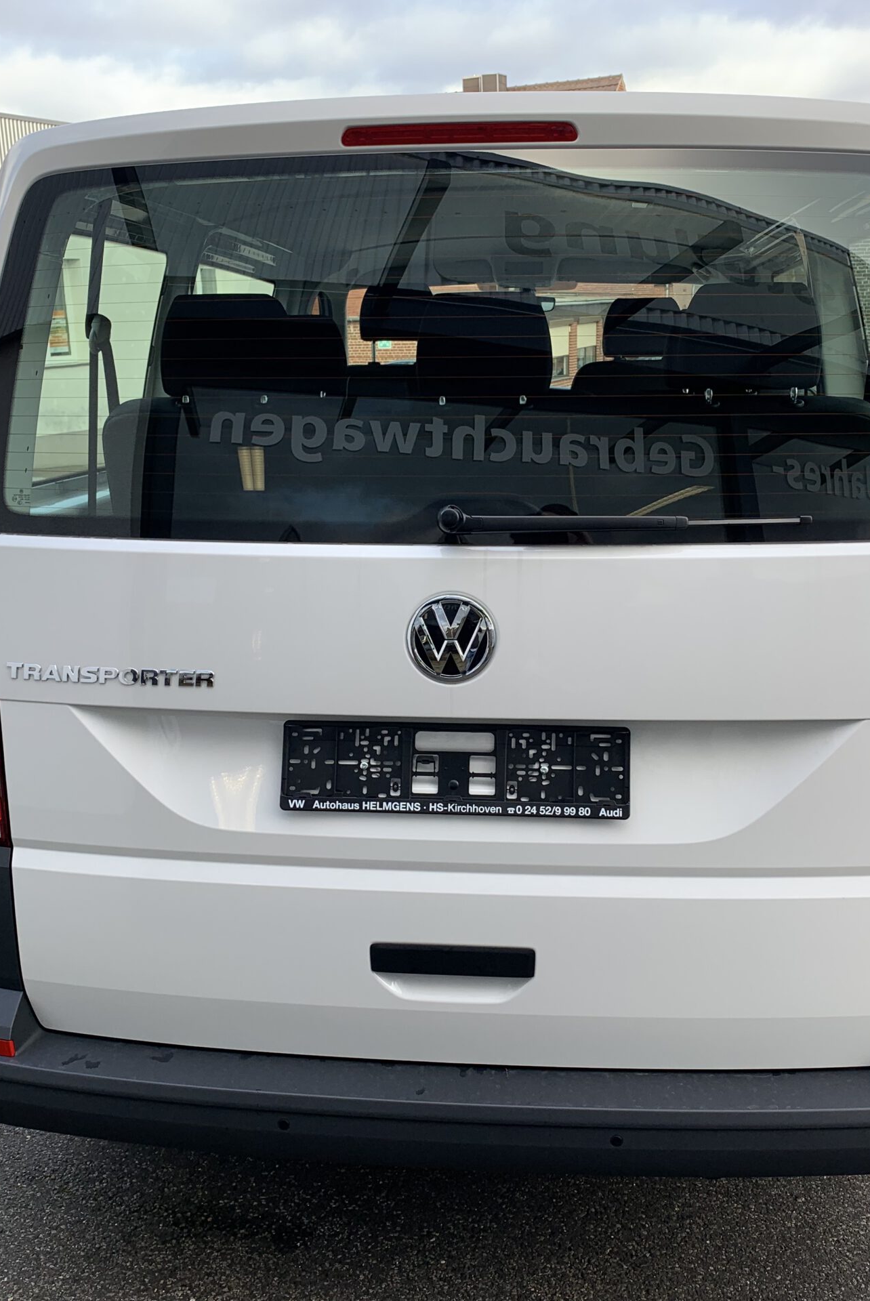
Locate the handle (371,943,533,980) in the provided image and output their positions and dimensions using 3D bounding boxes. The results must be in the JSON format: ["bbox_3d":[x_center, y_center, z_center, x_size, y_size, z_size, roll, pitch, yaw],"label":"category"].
[{"bbox_3d":[0.027,0.478,2.001,0.252,0.048,0.032,1,15,6],"label":"handle"}]

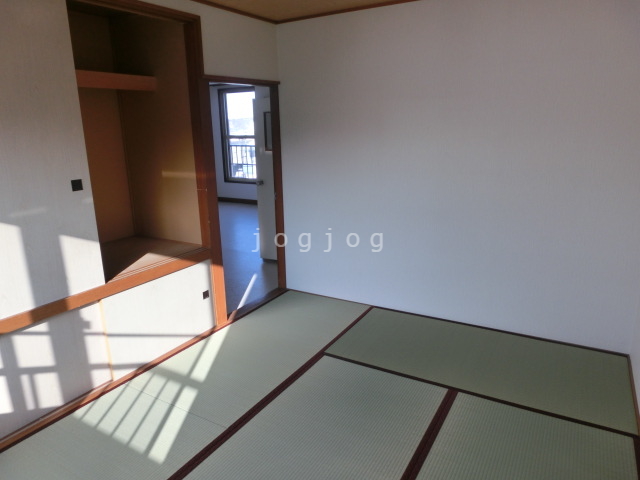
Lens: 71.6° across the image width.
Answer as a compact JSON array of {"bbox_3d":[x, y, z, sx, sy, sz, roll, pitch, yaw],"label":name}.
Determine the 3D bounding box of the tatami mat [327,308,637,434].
[{"bbox_3d":[1.022,0.798,2.989,1.790,0.050,0.930,7,17,30],"label":"tatami mat"}]

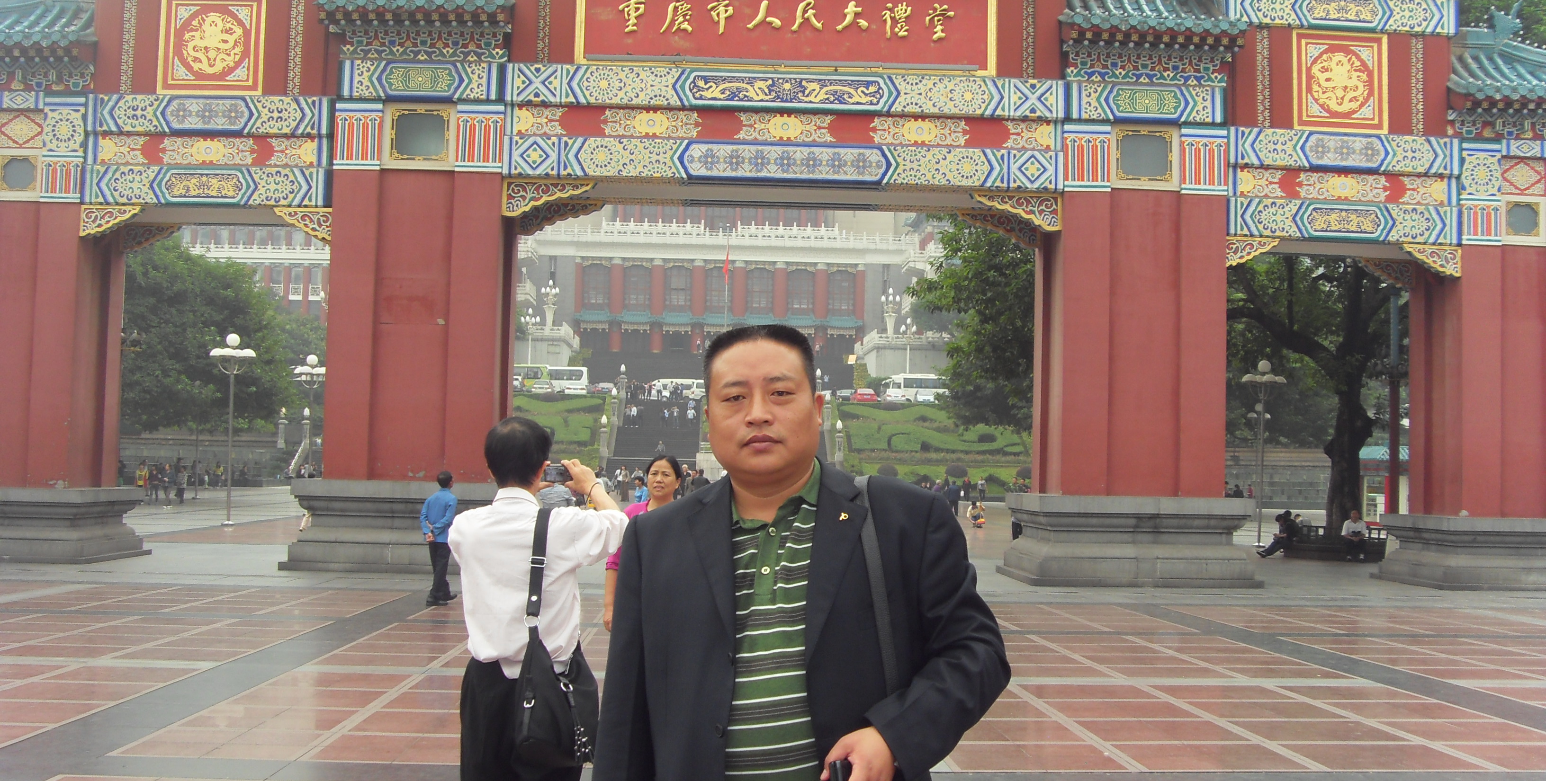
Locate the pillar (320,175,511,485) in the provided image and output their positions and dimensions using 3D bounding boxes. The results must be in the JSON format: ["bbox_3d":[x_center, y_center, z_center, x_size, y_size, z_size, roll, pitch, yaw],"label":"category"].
[{"bbox_3d":[-5.937,-1.011,29.806,2.770,5.150,2.650,1,-3,-2],"label":"pillar"}]

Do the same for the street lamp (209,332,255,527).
[{"bbox_3d":[-15.704,1.136,50.600,1.300,5.600,1.300,1,-3,-2],"label":"street lamp"}]

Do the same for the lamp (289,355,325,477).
[{"bbox_3d":[-17.074,1.596,64.367,1.420,5.840,1.420,1,-3,-2],"label":"lamp"}]

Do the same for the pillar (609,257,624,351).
[{"bbox_3d":[-18.011,-9.887,200.257,1.500,10.900,1.500,1,-3,-2],"label":"pillar"}]

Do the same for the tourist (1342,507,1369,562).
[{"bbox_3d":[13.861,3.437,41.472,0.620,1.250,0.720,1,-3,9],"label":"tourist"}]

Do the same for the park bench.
[{"bbox_3d":[13.476,3.619,41.747,2.350,0.900,1.900,1,-3,12],"label":"park bench"}]

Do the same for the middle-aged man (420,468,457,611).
[{"bbox_3d":[-4.074,1.802,21.358,0.480,1.640,0.380,-1,-4,37],"label":"middle-aged man"}]

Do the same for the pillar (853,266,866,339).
[{"bbox_3d":[10.025,-9.076,201.354,1.450,10.600,1.450,1,-3,-2],"label":"pillar"}]

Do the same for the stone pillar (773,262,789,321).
[{"bbox_3d":[0.808,-9.436,200.998,1.500,10.800,1.500,1,-3,-2],"label":"stone pillar"}]

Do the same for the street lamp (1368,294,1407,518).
[{"bbox_3d":[15.224,0.819,42.671,1.150,6.730,1.150,1,-3,-2],"label":"street lamp"}]

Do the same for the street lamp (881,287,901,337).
[{"bbox_3d":[11.688,-7.574,172.000,1.950,5.100,1.950,1,-3,-2],"label":"street lamp"}]

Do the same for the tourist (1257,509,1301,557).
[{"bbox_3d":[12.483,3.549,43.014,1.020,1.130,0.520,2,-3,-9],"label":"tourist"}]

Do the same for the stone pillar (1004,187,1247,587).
[{"bbox_3d":[6.175,0.036,30.596,3.855,6.613,3.825,1,-3,-2],"label":"stone pillar"}]

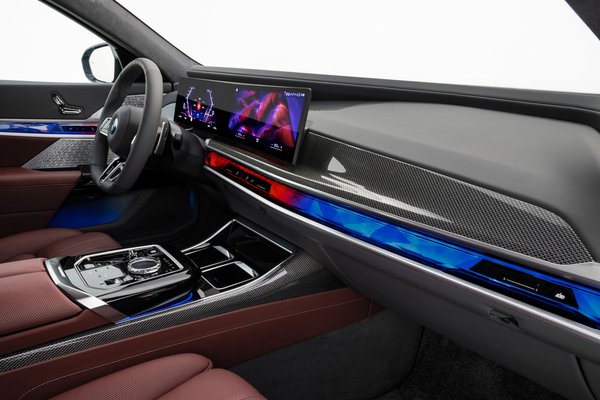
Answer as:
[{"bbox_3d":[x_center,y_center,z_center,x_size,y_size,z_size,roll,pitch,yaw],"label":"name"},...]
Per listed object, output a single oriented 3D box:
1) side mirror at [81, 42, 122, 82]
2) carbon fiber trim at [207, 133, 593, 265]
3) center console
[{"bbox_3d":[-0.700,-0.499,1.645,0.145,0.155,0.235,-15,23,-41],"label":"side mirror"},{"bbox_3d":[0.069,-0.077,0.829,0.135,0.090,0.890,-12,21,-35],"label":"carbon fiber trim"},{"bbox_3d":[-0.257,0.136,0.914,0.425,0.095,0.270,-12,21,-35],"label":"center console"}]

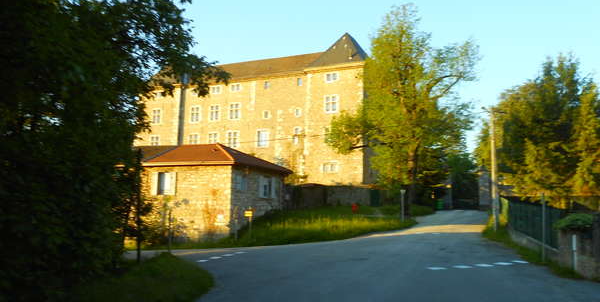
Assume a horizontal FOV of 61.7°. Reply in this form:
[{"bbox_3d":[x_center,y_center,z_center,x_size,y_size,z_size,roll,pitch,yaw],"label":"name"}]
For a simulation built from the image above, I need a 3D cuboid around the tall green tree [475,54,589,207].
[{"bbox_3d":[16.961,-1.300,36.831,8.000,11.820,8.000,1,-8,0],"label":"tall green tree"}]

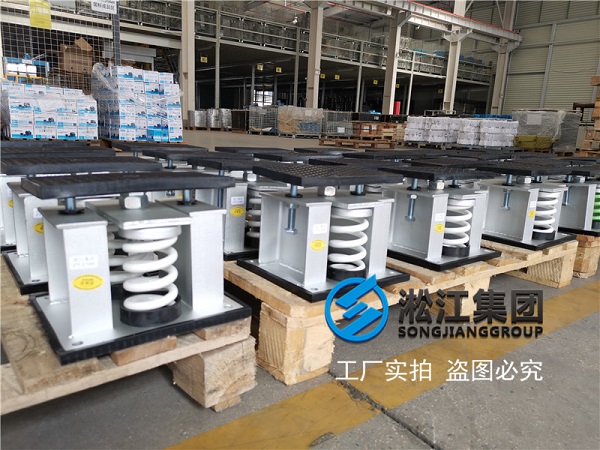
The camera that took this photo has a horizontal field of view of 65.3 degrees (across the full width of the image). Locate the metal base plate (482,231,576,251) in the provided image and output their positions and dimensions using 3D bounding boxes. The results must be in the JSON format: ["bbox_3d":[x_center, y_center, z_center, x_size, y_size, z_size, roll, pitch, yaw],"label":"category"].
[{"bbox_3d":[0.684,0.031,1.480,0.268,0.013,0.250,-6,15,-39],"label":"metal base plate"}]

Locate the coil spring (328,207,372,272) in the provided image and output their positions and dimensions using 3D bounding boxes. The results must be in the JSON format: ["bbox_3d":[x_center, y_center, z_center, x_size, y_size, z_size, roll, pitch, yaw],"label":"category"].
[{"bbox_3d":[0.096,0.028,0.924,0.076,0.108,0.076,3,11,-1],"label":"coil spring"}]

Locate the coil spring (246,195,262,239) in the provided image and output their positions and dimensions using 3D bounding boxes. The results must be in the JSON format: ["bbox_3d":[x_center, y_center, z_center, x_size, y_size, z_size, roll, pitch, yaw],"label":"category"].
[{"bbox_3d":[-0.084,-0.024,1.133,0.075,0.104,0.075,-6,14,-38],"label":"coil spring"}]

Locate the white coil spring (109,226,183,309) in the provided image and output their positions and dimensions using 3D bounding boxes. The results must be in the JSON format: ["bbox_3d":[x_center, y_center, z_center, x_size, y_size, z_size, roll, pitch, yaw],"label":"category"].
[{"bbox_3d":[-0.218,0.062,0.685,0.078,0.106,0.078,-7,14,-37],"label":"white coil spring"}]

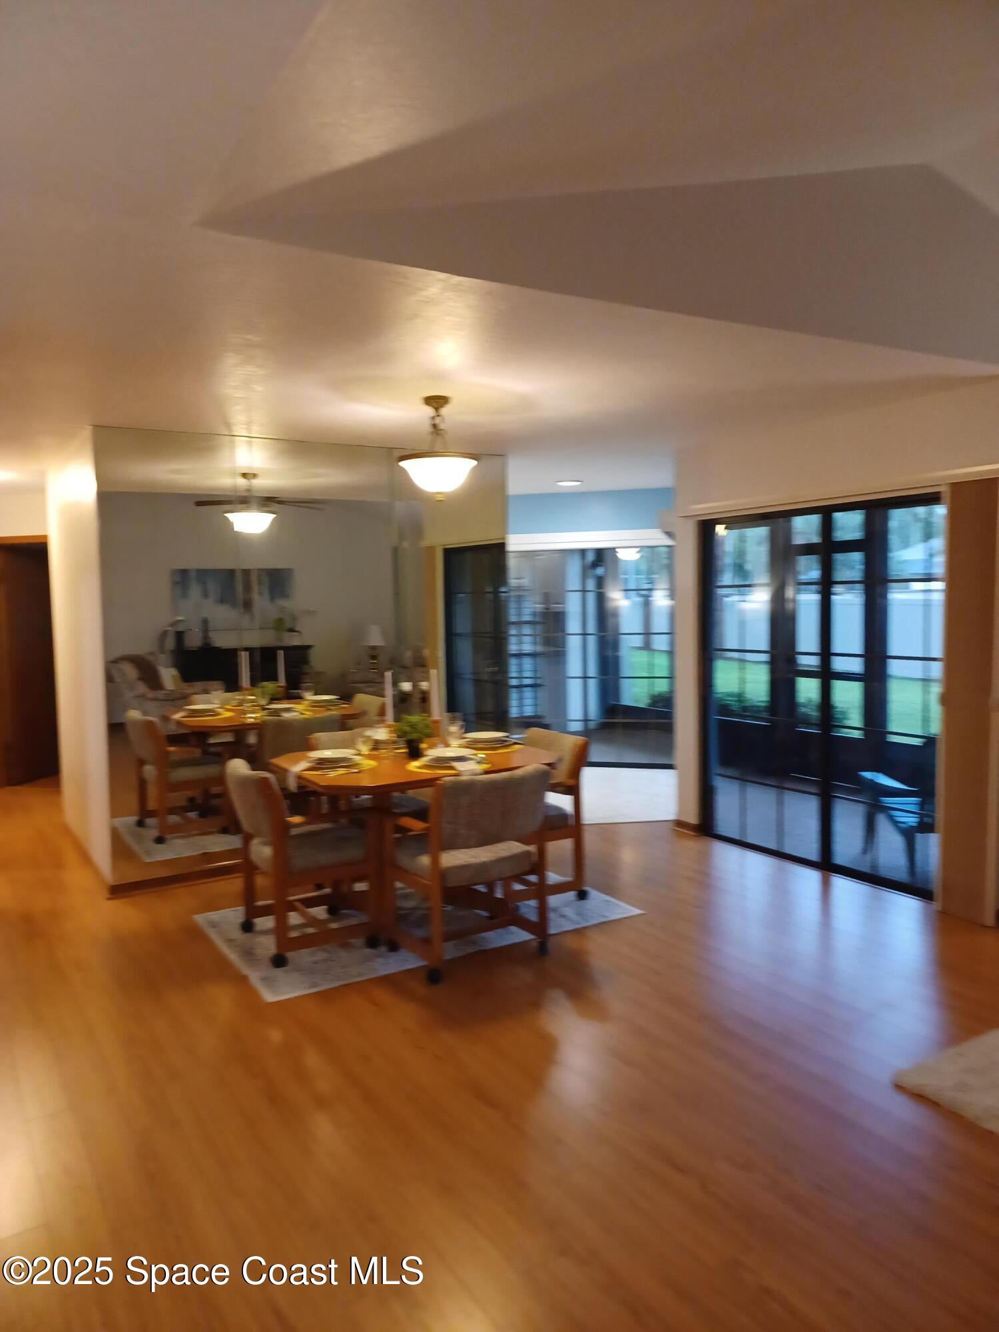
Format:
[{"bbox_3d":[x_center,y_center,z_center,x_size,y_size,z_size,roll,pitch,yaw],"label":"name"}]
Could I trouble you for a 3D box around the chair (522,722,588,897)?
[{"bbox_3d":[0.099,0.770,4.971,0.535,0.832,0.570,-3,4,-32],"label":"chair"}]

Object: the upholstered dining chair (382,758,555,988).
[{"bbox_3d":[-0.136,0.831,4.118,0.575,0.832,0.535,-3,4,-32],"label":"upholstered dining chair"}]

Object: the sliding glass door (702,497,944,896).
[{"bbox_3d":[1.809,0.127,5.346,0.110,2.002,1.850,-3,4,-31],"label":"sliding glass door"}]

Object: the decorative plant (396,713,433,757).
[{"bbox_3d":[-0.419,0.343,4.729,0.170,0.206,0.170,-1,4,0],"label":"decorative plant"}]

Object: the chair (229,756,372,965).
[{"bbox_3d":[-0.889,0.829,4.355,0.535,0.832,0.570,-3,4,-32],"label":"chair"}]

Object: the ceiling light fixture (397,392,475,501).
[{"bbox_3d":[-0.286,-0.994,4.411,0.365,0.470,0.365,-1,4,0],"label":"ceiling light fixture"}]

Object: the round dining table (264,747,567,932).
[{"bbox_3d":[-0.400,0.831,4.697,1.260,0.765,1.070,-3,4,-32],"label":"round dining table"}]

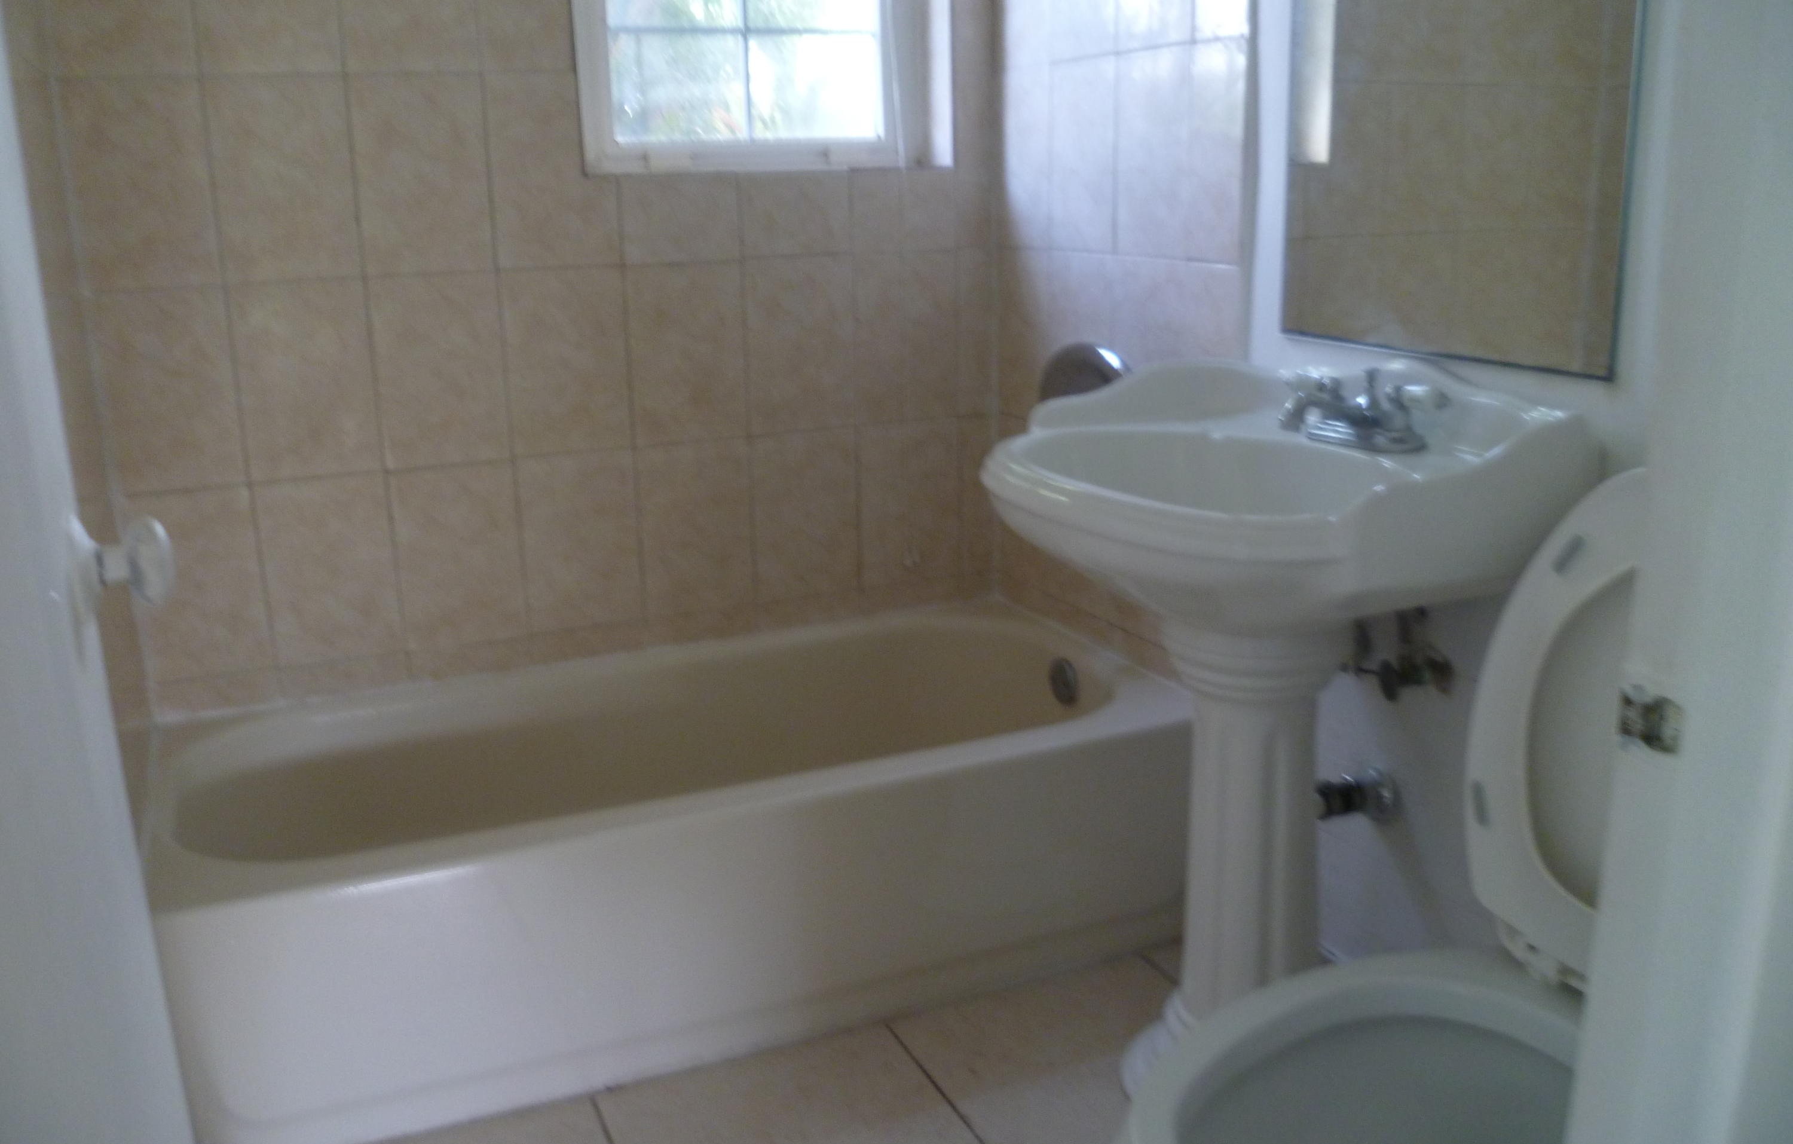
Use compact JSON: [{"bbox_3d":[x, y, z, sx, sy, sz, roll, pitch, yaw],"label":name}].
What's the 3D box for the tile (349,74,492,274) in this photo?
[{"bbox_3d":[-0.745,-0.623,2.281,0.202,0.304,0.010,-7,15,-22],"label":"tile"}]

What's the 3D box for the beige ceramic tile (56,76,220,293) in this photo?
[{"bbox_3d":[-1.111,-0.575,2.134,0.180,0.304,0.010,-7,15,-22],"label":"beige ceramic tile"}]

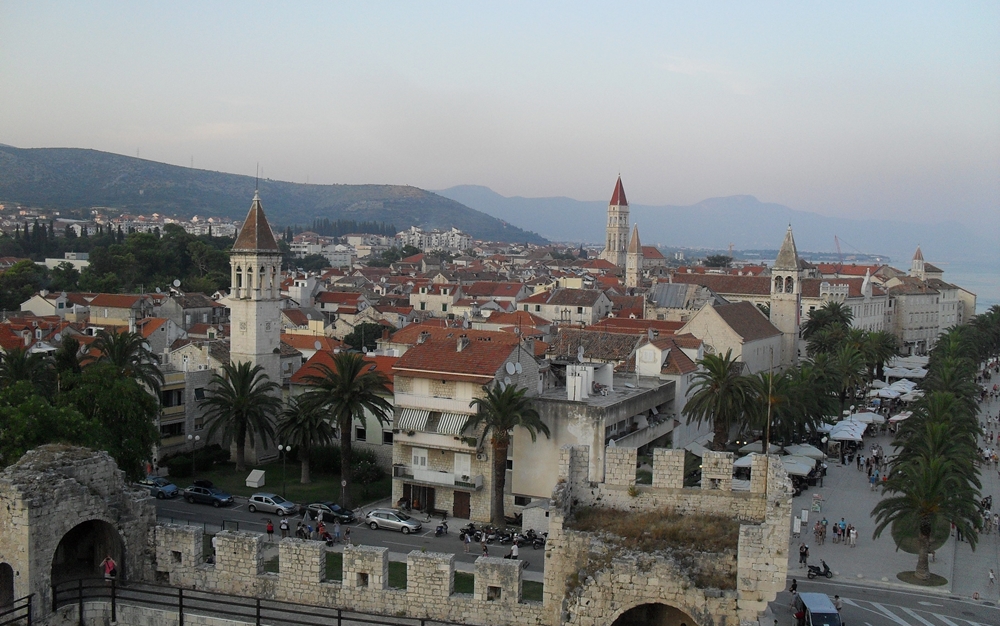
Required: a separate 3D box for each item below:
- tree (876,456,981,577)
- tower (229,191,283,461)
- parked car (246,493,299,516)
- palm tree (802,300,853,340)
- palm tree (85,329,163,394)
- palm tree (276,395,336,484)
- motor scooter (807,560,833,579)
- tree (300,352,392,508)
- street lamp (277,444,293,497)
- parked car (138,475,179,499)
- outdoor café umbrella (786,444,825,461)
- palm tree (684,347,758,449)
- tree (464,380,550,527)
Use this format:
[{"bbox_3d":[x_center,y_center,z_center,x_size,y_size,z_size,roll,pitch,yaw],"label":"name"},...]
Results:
[{"bbox_3d":[29.073,13.990,69.079,6.800,8.440,6.800,3,4,23],"label":"tree"},{"bbox_3d":[-24.287,1.326,100.855,3.900,26.900,3.900,4,4,31],"label":"tower"},{"bbox_3d":[-18.043,15.054,80.210,4.180,1.460,1.760,3,4,21],"label":"parked car"},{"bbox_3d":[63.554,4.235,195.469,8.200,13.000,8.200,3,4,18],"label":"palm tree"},{"bbox_3d":[-36.346,8.021,97.412,7.700,13.096,7.700,1,4,0],"label":"palm tree"},{"bbox_3d":[-17.357,11.326,90.617,5.600,8.012,5.600,1,4,0],"label":"palm tree"},{"bbox_3d":[21.869,17.532,68.954,1.800,1.220,0.680,1,4,-8],"label":"motor scooter"},{"bbox_3d":[-12.555,9.583,82.560,7.500,12.695,7.500,1,4,0],"label":"tree"},{"bbox_3d":[-18.046,13.382,84.860,1.250,4.605,0.420,3,4,28],"label":"street lamp"},{"bbox_3d":[-29.325,14.889,86.772,3.950,1.480,1.720,3,4,24],"label":"parked car"},{"bbox_3d":[29.809,14.690,98.656,3.600,3.200,3.900,3,4,27],"label":"outdoor café umbrella"},{"bbox_3d":[21.510,9.923,99.098,7.400,12.600,7.400,1,4,0],"label":"palm tree"},{"bbox_3d":[0.485,11.223,80.506,7.100,11.500,7.100,1,4,0],"label":"tree"}]

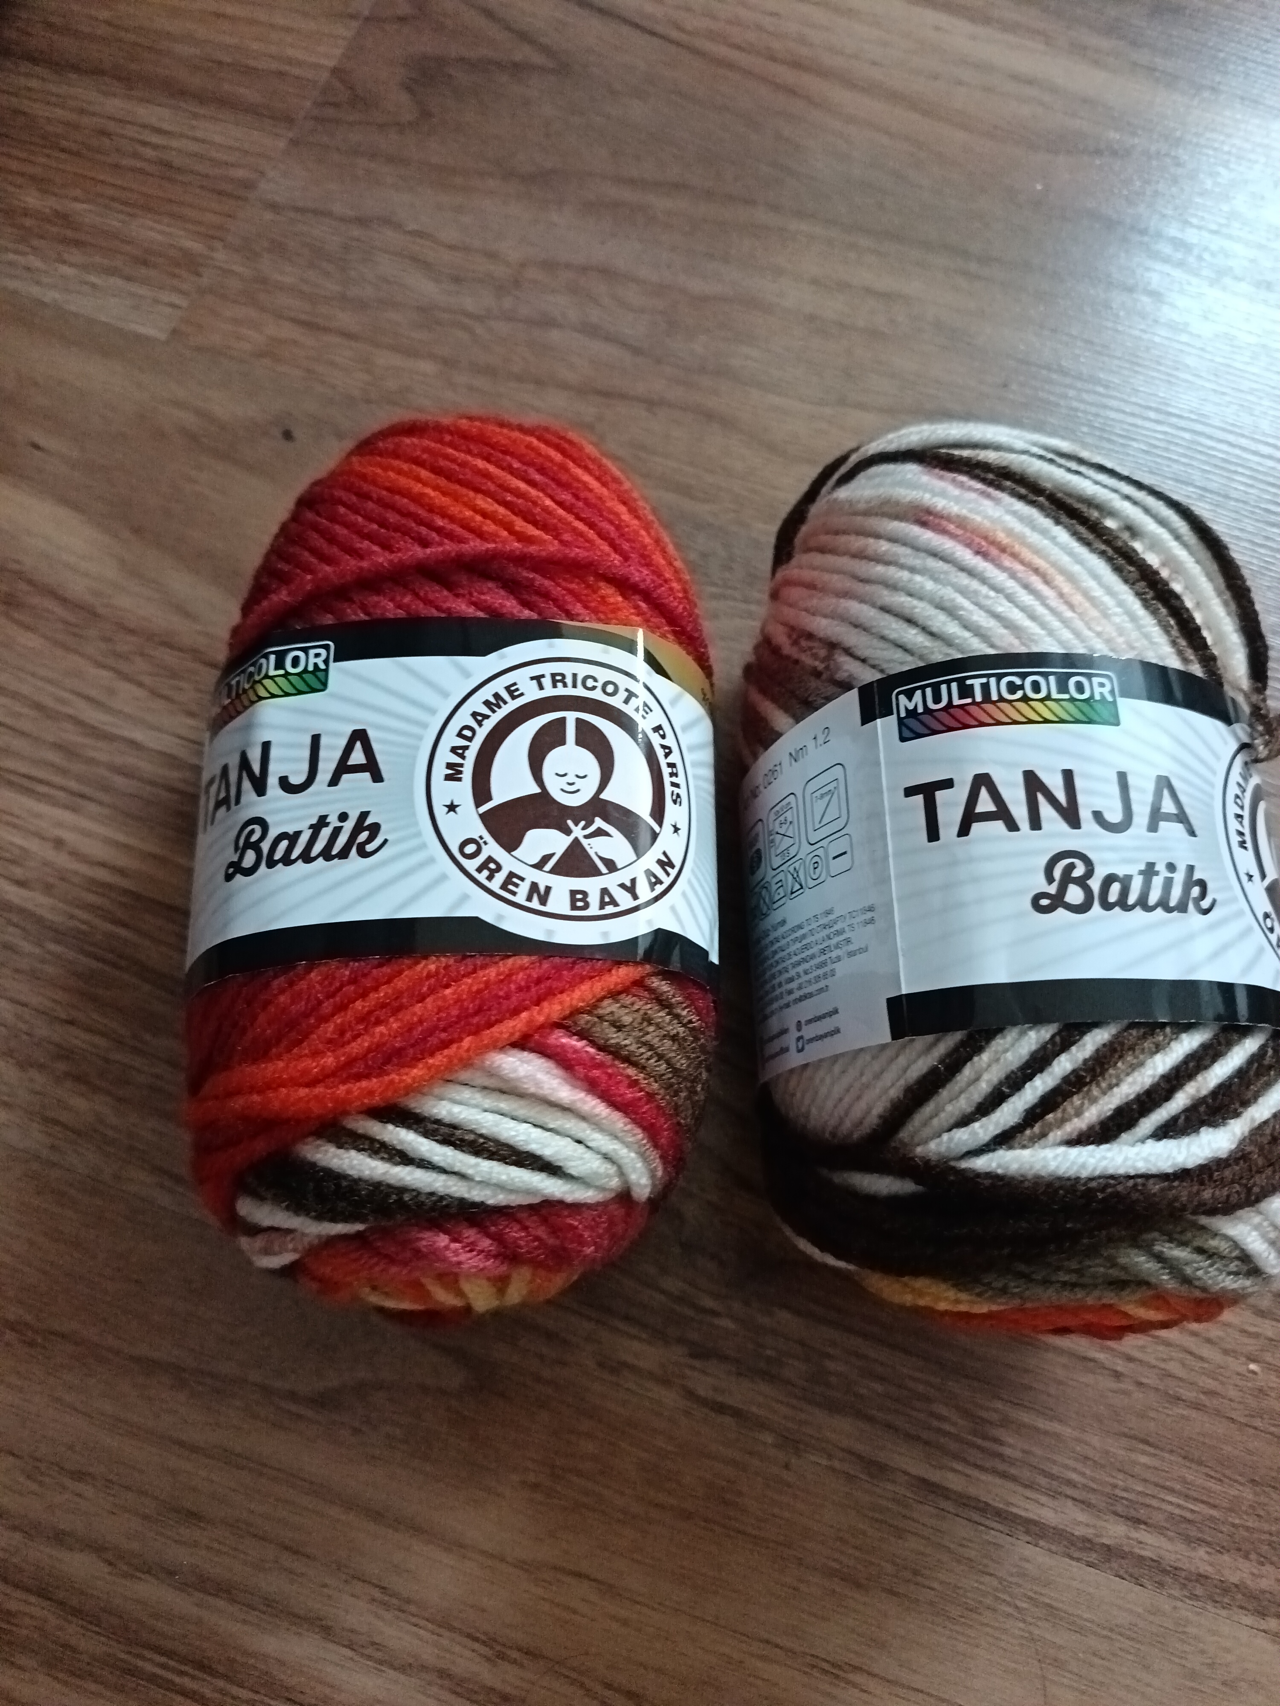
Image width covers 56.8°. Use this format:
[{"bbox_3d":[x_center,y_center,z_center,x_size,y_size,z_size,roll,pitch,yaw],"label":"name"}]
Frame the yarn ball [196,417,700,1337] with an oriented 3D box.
[{"bbox_3d":[-0.031,-0.004,0.213,0.091,0.080,0.162,1,70,-1],"label":"yarn ball"}]

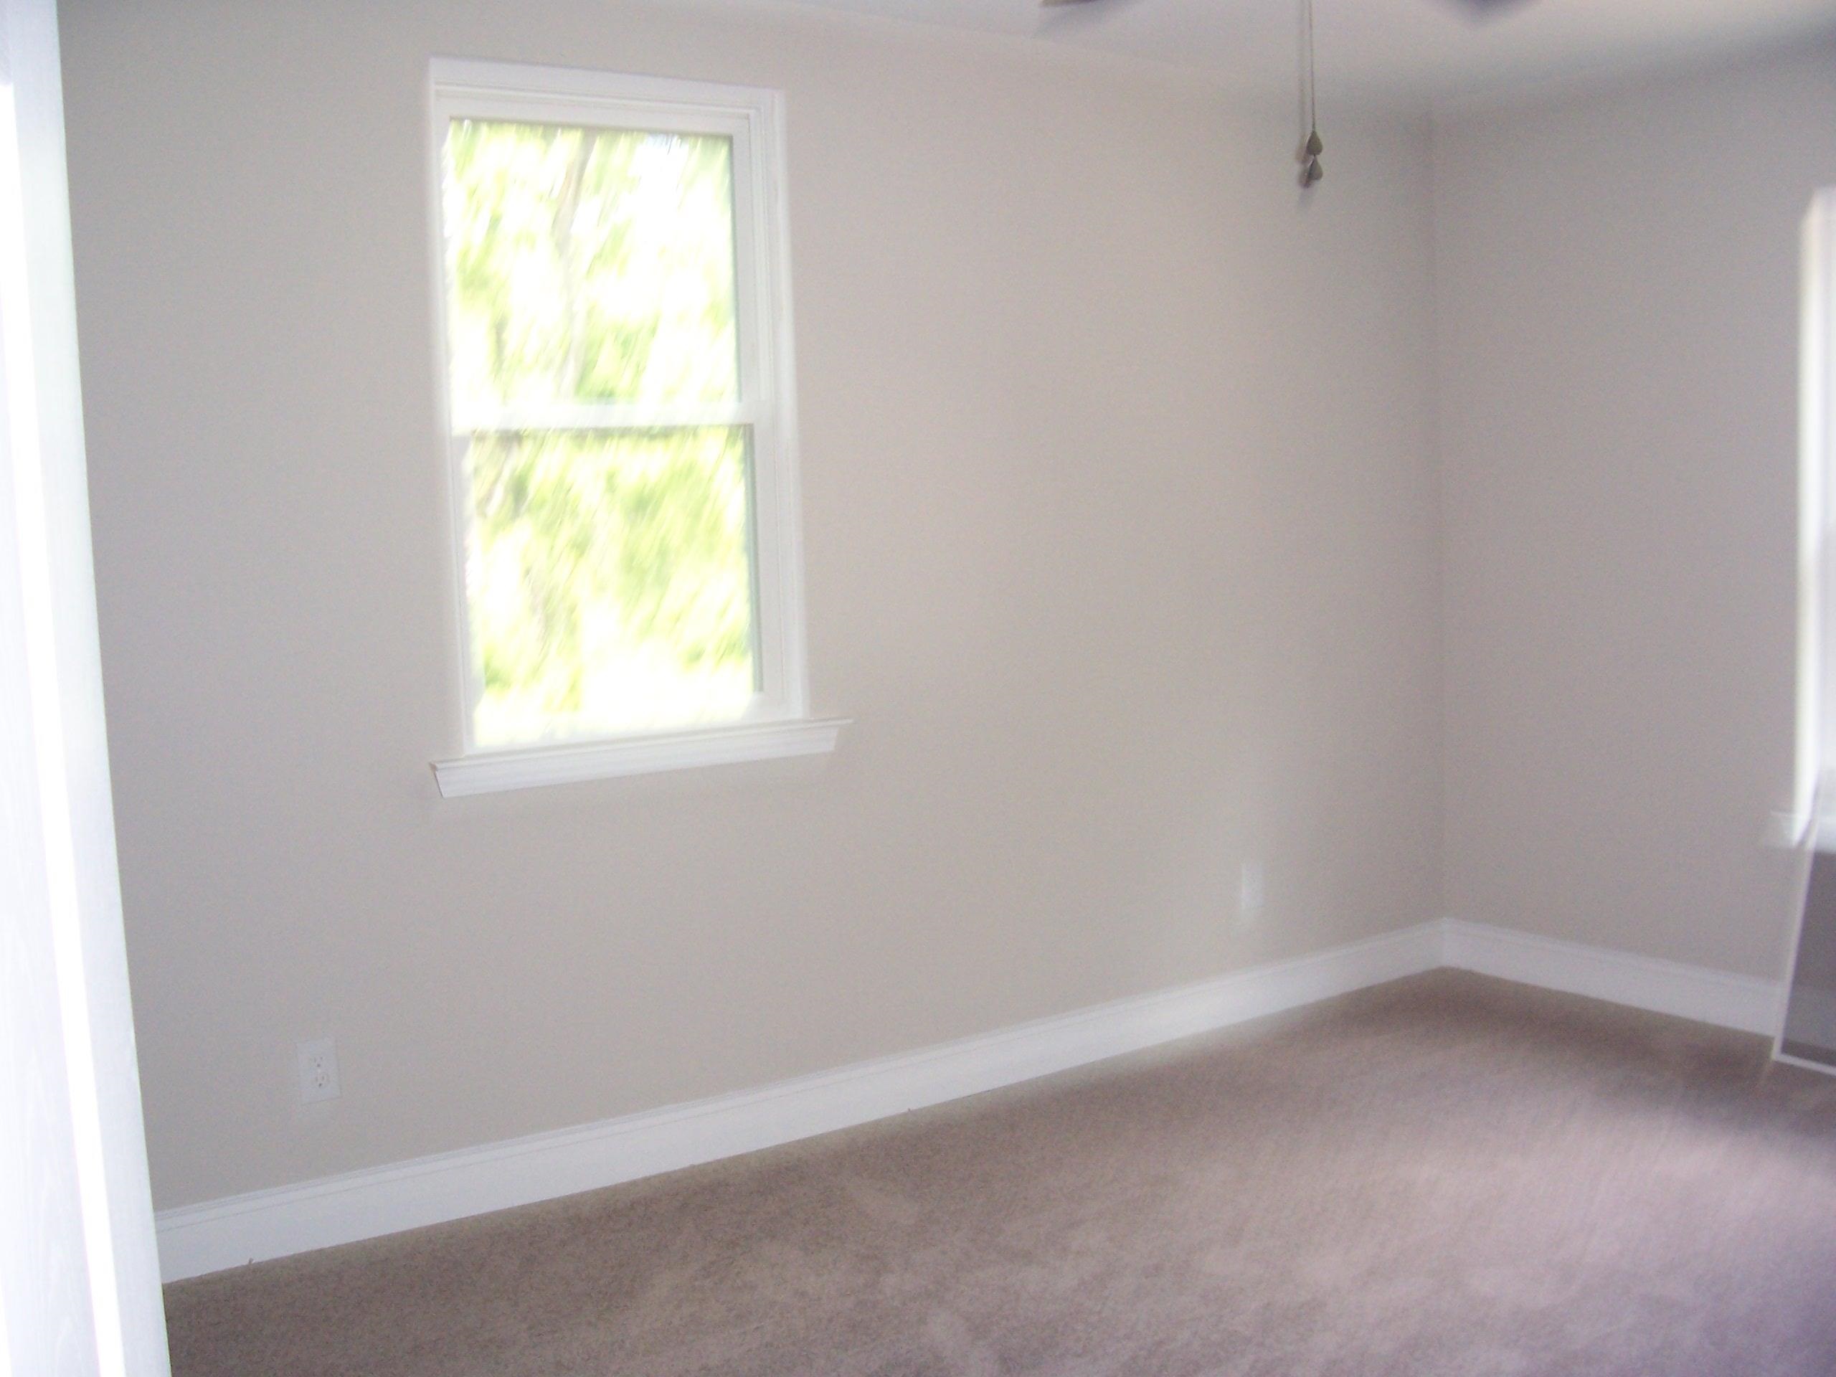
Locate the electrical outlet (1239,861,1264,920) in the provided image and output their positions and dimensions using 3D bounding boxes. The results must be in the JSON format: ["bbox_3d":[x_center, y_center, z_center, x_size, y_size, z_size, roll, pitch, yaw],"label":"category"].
[{"bbox_3d":[0.855,0.505,4.602,0.073,0.117,0.010,-6,6,-33],"label":"electrical outlet"}]

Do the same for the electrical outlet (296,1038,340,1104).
[{"bbox_3d":[-1.099,0.705,3.314,0.073,0.117,0.010,-6,6,-33],"label":"electrical outlet"}]

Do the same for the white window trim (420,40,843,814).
[{"bbox_3d":[-0.571,-0.511,3.569,0.914,1.369,0.100,-6,6,-33],"label":"white window trim"}]

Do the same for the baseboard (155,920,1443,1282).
[{"bbox_3d":[0.041,0.862,4.078,3.415,0.133,0.020,-6,6,-33],"label":"baseboard"}]

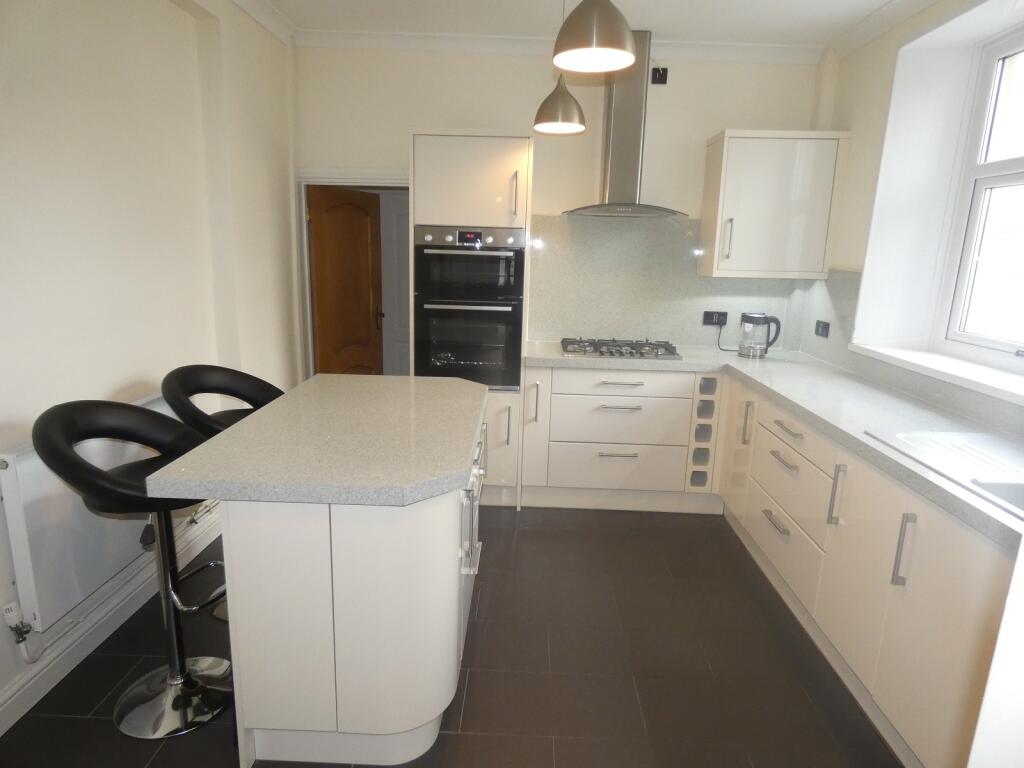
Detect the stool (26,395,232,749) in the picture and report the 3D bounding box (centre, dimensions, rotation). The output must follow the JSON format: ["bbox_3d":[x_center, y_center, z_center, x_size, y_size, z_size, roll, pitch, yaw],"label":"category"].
[{"bbox_3d":[-1.171,0.575,1.900,0.530,0.980,0.485,3,13,7],"label":"stool"}]

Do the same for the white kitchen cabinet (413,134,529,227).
[{"bbox_3d":[-0.206,-1.122,3.388,0.600,0.455,0.588,2,13,2],"label":"white kitchen cabinet"}]

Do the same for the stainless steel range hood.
[{"bbox_3d":[0.661,-1.447,3.358,0.700,0.990,0.467,2,13,2],"label":"stainless steel range hood"}]

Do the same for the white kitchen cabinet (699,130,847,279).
[{"bbox_3d":[1.500,-1.026,3.480,0.661,0.788,0.359,2,13,2],"label":"white kitchen cabinet"}]

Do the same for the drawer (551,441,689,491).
[{"bbox_3d":[0.620,0.432,3.655,0.797,0.283,0.480,2,13,1],"label":"drawer"}]

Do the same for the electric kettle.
[{"bbox_3d":[1.459,-0.284,3.494,0.218,0.248,0.155,5,13,15],"label":"electric kettle"}]

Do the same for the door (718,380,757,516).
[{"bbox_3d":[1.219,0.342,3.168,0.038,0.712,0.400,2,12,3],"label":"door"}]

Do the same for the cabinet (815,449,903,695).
[{"bbox_3d":[1.438,0.614,2.001,0.560,0.720,0.410,2,13,1],"label":"cabinet"}]

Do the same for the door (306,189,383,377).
[{"bbox_3d":[-1.184,-0.447,4.347,0.042,1.875,0.755,7,14,24],"label":"door"}]

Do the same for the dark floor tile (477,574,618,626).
[{"bbox_3d":[0.157,0.973,2.618,0.605,0.012,0.298,2,13,1],"label":"dark floor tile"}]

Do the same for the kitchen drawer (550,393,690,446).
[{"bbox_3d":[0.629,0.155,3.600,0.797,0.282,0.480,2,13,2],"label":"kitchen drawer"}]

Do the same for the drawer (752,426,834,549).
[{"bbox_3d":[1.417,0.418,2.547,0.480,0.286,0.749,2,13,1],"label":"drawer"}]

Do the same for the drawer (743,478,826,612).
[{"bbox_3d":[1.416,0.689,2.612,0.480,0.280,0.790,2,13,2],"label":"drawer"}]

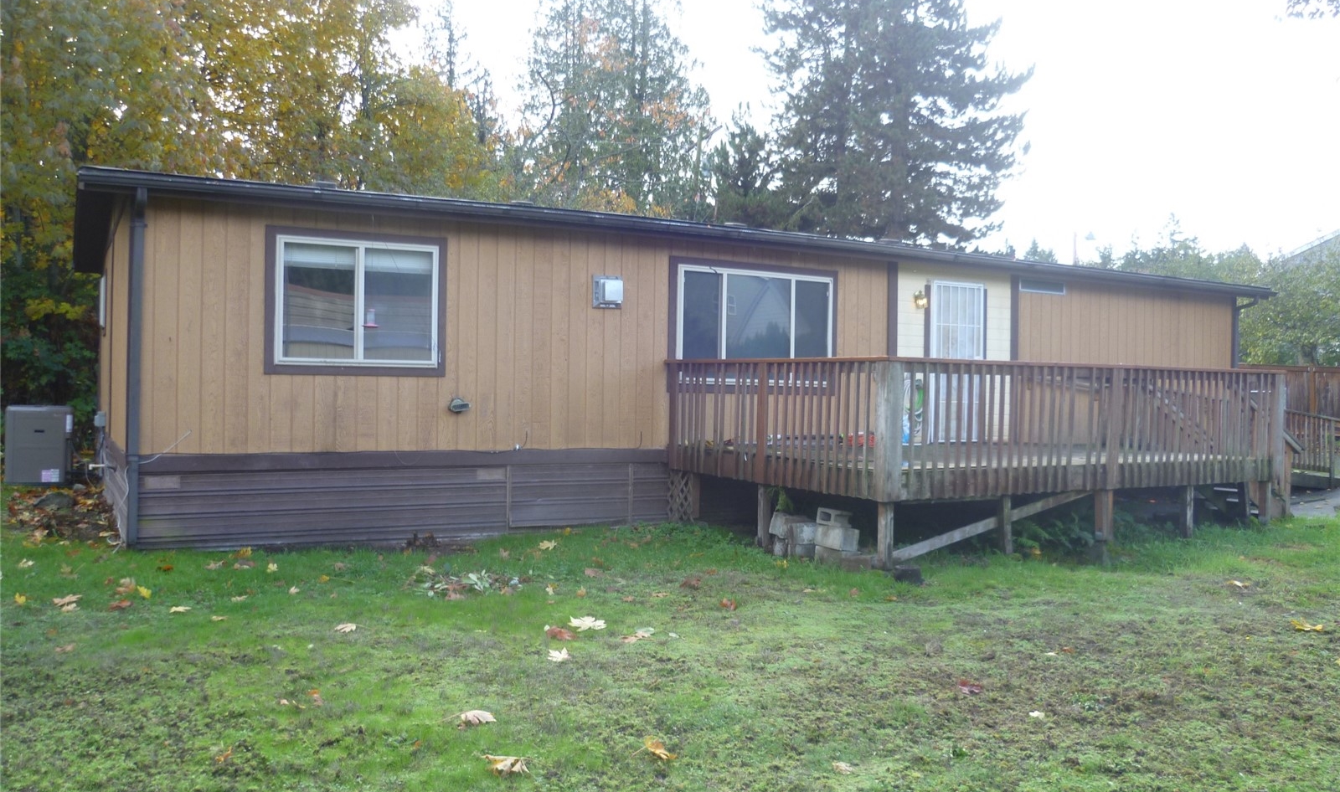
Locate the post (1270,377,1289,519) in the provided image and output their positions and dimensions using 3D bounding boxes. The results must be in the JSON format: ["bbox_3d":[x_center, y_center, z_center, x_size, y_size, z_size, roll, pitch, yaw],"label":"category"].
[{"bbox_3d":[6.605,0.562,11.750,0.100,1.540,0.100,1,1,-29],"label":"post"}]

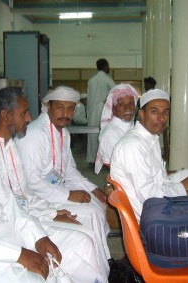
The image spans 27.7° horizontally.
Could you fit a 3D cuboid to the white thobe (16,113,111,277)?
[{"bbox_3d":[-0.190,0.321,2.390,0.660,1.000,0.500,4,8,28],"label":"white thobe"}]

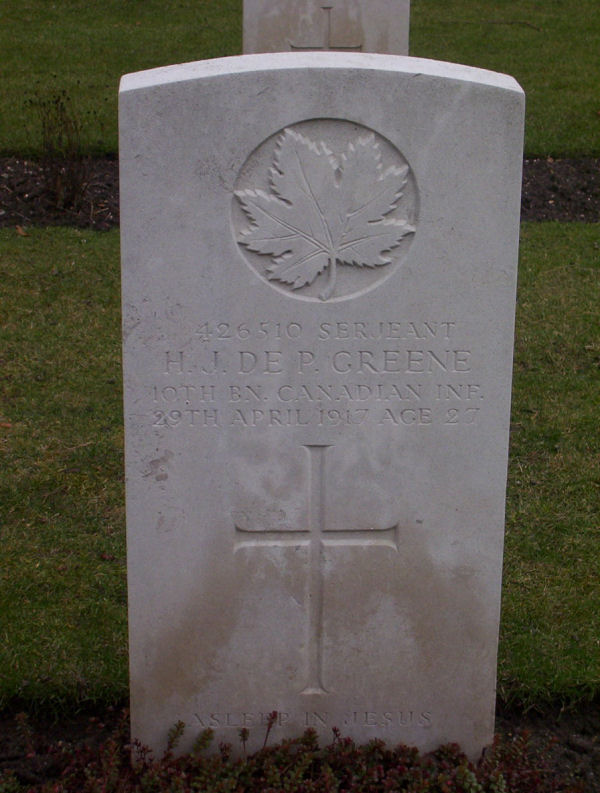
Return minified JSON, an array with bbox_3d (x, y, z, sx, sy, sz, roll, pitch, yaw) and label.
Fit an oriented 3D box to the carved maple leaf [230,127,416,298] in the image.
[{"bbox_3d":[0.024,-0.173,2.193,0.174,0.171,0.013,0,22,-1],"label":"carved maple leaf"}]

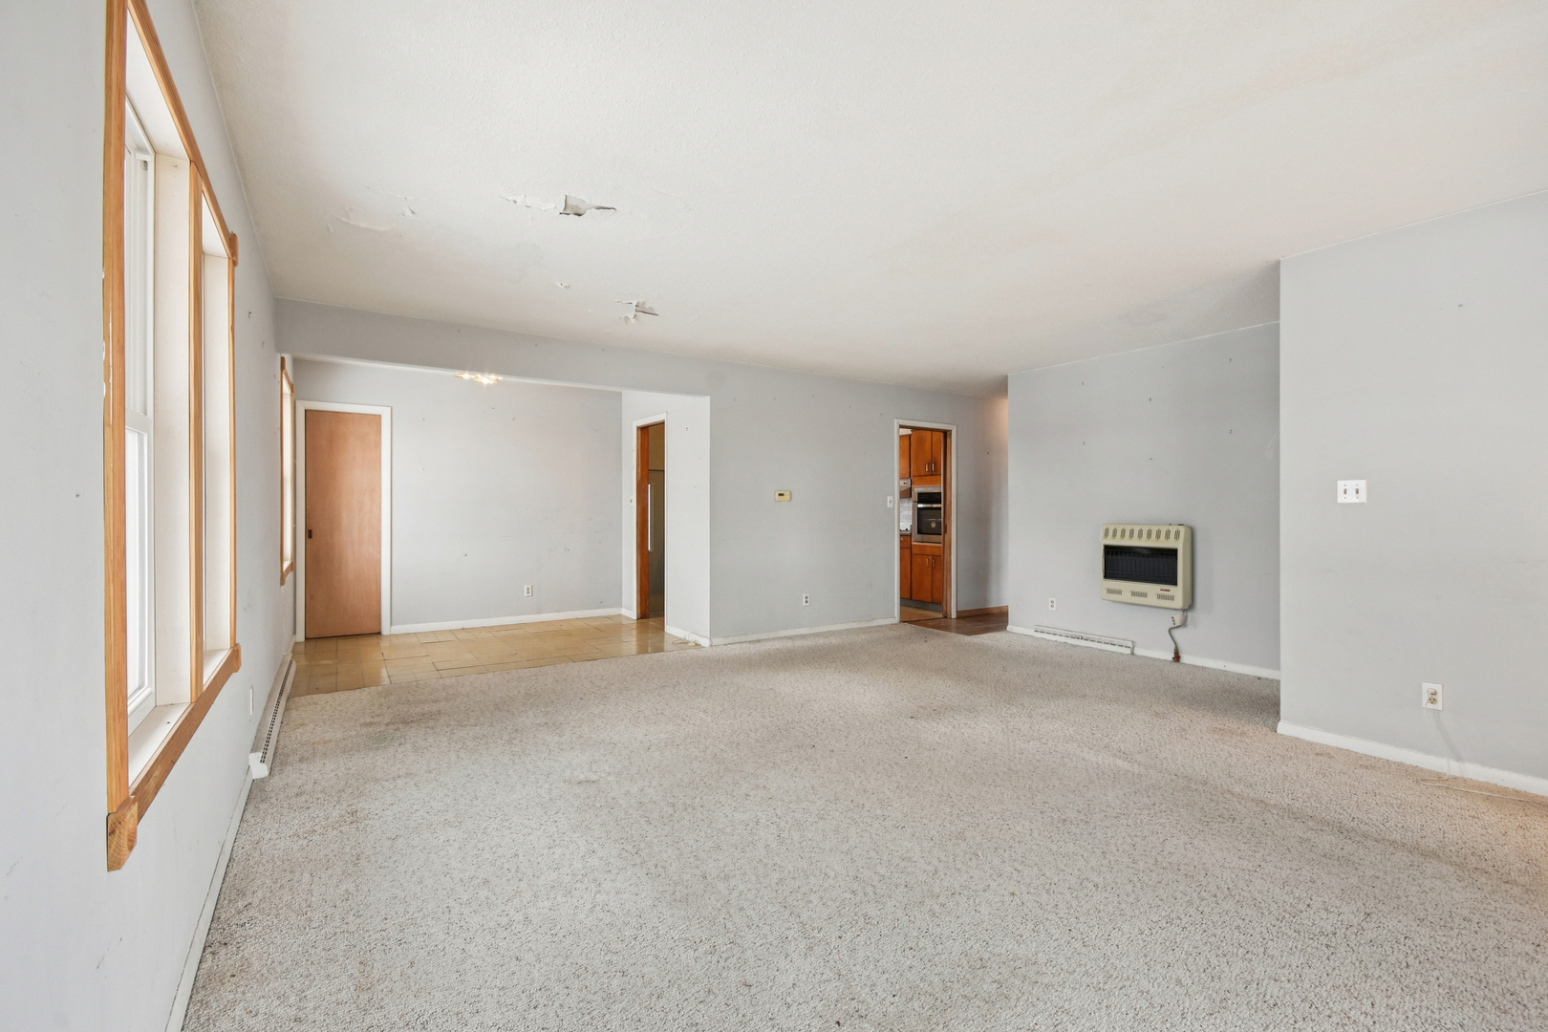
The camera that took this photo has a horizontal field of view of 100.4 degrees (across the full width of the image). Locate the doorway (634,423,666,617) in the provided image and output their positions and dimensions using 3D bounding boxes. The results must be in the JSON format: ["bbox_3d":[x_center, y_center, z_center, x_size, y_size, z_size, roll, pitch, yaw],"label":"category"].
[{"bbox_3d":[-1.190,0.081,6.495,0.120,2.050,0.740,0,0,-34],"label":"doorway"}]

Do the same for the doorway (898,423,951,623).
[{"bbox_3d":[1.574,0.079,6.840,0.790,2.040,0.120,0,0,-34],"label":"doorway"}]

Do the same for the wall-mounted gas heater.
[{"bbox_3d":[2.855,0.373,4.961,0.170,0.605,0.600,0,0,-34],"label":"wall-mounted gas heater"}]

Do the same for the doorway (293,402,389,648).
[{"bbox_3d":[-3.851,0.054,5.804,0.700,2.100,0.100,0,0,-34],"label":"doorway"}]

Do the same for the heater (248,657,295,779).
[{"bbox_3d":[-2.800,1.051,3.638,0.075,0.130,2.150,0,0,-34],"label":"heater"}]

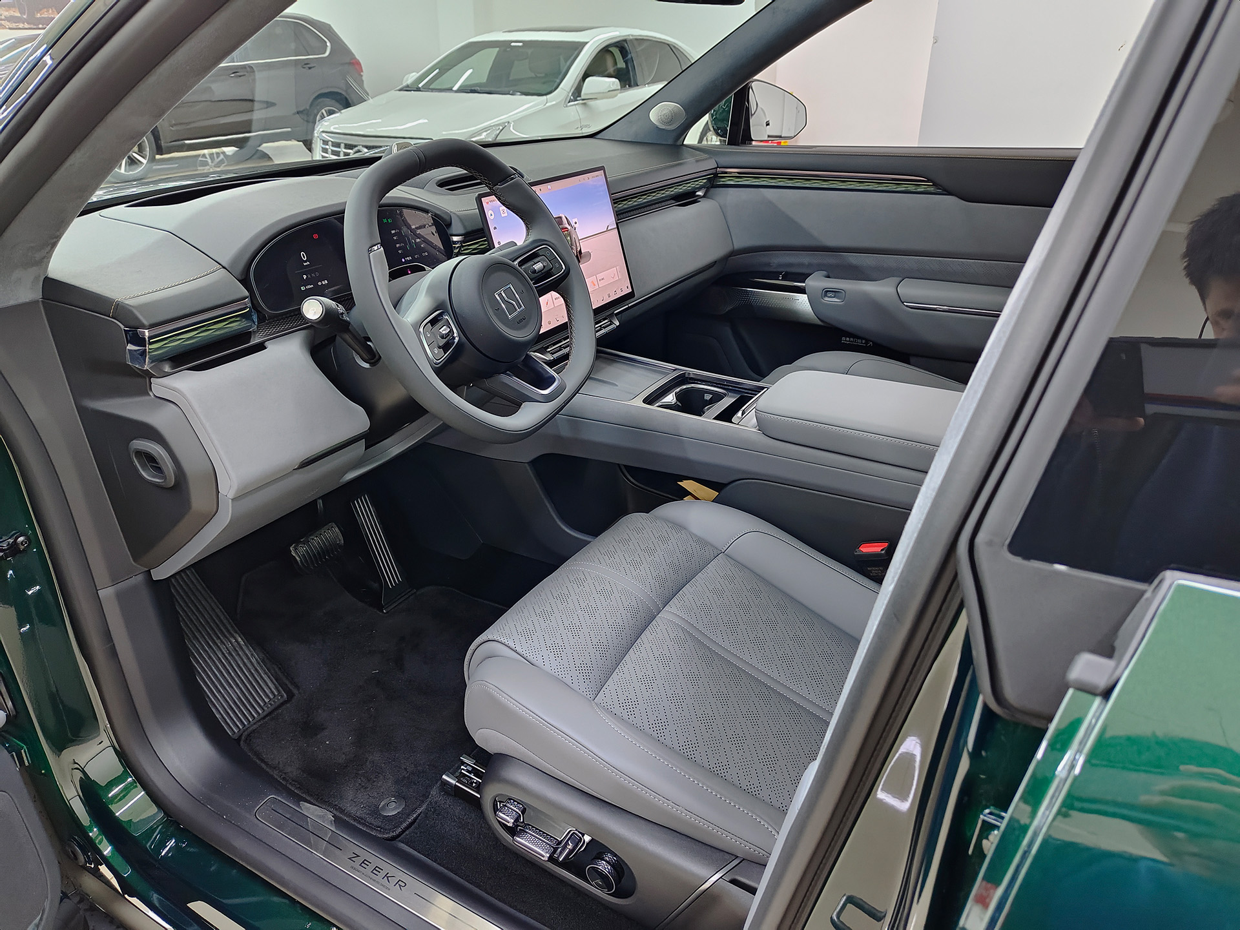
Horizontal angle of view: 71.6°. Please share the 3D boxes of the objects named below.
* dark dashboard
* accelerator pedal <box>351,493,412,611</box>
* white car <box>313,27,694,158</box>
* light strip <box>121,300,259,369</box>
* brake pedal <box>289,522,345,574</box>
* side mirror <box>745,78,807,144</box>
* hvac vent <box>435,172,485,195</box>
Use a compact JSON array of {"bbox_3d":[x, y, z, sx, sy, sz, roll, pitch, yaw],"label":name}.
[{"bbox_3d":[-0.323,-0.273,1.070,0.040,0.100,0.330,-5,20,33],"label":"dark dashboard"},{"bbox_3d":[-0.432,0.155,1.537,0.045,0.205,0.065,-13,12,35],"label":"accelerator pedal"},{"bbox_3d":[-0.622,-3.135,7.800,1.860,1.480,5.000,13,29,25],"label":"white car"},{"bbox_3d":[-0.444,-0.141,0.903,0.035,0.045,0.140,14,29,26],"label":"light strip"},{"bbox_3d":[-0.494,0.134,1.404,0.035,0.060,0.105,-13,15,35],"label":"brake pedal"},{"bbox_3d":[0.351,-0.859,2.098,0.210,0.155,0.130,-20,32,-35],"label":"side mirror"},{"bbox_3d":[-0.246,-0.456,1.397,0.080,0.027,0.160,14,29,26],"label":"hvac vent"}]

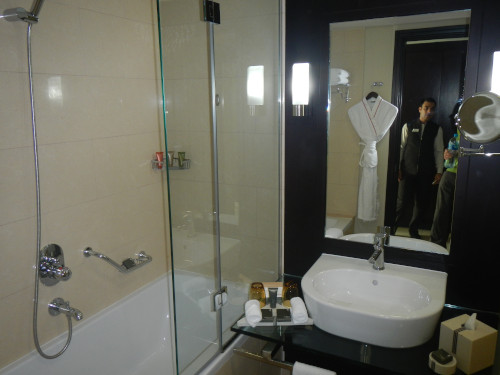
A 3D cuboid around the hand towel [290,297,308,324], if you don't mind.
[{"bbox_3d":[0.215,0.530,1.759,0.062,0.060,0.135,-1,12,0],"label":"hand towel"}]

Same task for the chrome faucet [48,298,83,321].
[{"bbox_3d":[-0.838,0.569,1.871,0.156,0.080,0.080,5,13,28],"label":"chrome faucet"}]

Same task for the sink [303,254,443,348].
[{"bbox_3d":[0.513,0.491,1.751,0.575,0.160,0.515,5,13,28],"label":"sink"}]

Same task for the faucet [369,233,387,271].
[{"bbox_3d":[0.577,0.305,1.827,0.050,0.172,0.170,5,13,28],"label":"faucet"}]

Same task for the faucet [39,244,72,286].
[{"bbox_3d":[-0.866,0.363,1.842,0.100,0.185,0.122,5,13,28],"label":"faucet"}]

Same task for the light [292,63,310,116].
[{"bbox_3d":[0.245,-0.471,1.942,0.078,0.252,0.086,5,13,28],"label":"light"}]

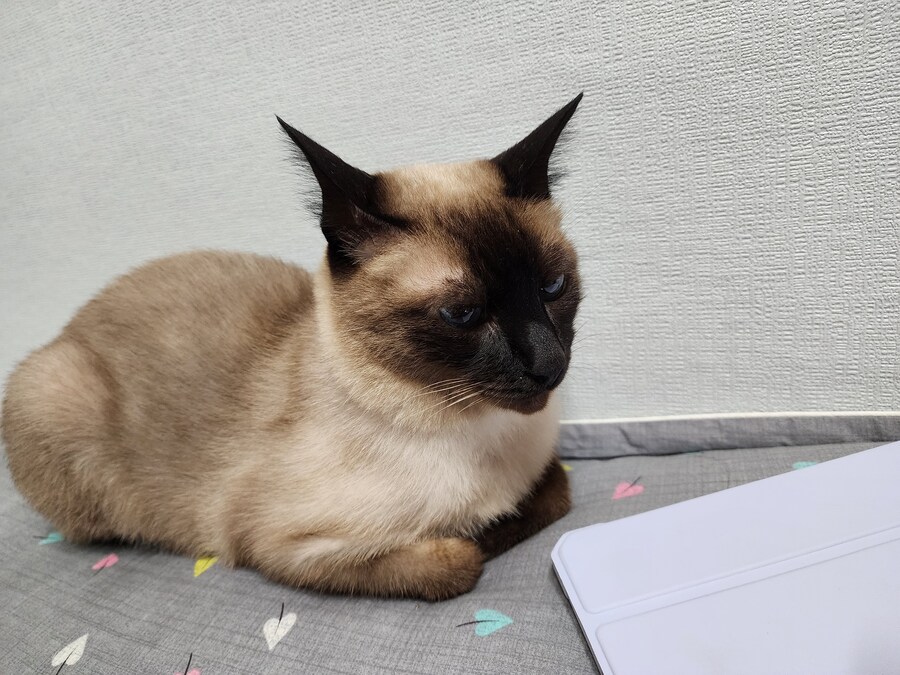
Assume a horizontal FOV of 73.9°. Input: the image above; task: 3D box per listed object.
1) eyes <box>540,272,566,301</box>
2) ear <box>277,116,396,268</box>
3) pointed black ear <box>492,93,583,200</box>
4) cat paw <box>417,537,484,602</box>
[{"bbox_3d":[0.044,-0.022,0.253,0.015,0.011,0.008,-22,28,-38],"label":"eyes"},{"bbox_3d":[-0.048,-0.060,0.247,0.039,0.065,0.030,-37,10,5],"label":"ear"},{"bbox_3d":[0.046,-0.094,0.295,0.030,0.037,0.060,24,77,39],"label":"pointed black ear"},{"bbox_3d":[0.000,0.104,0.268,0.034,0.027,0.029,1,19,31],"label":"cat paw"}]

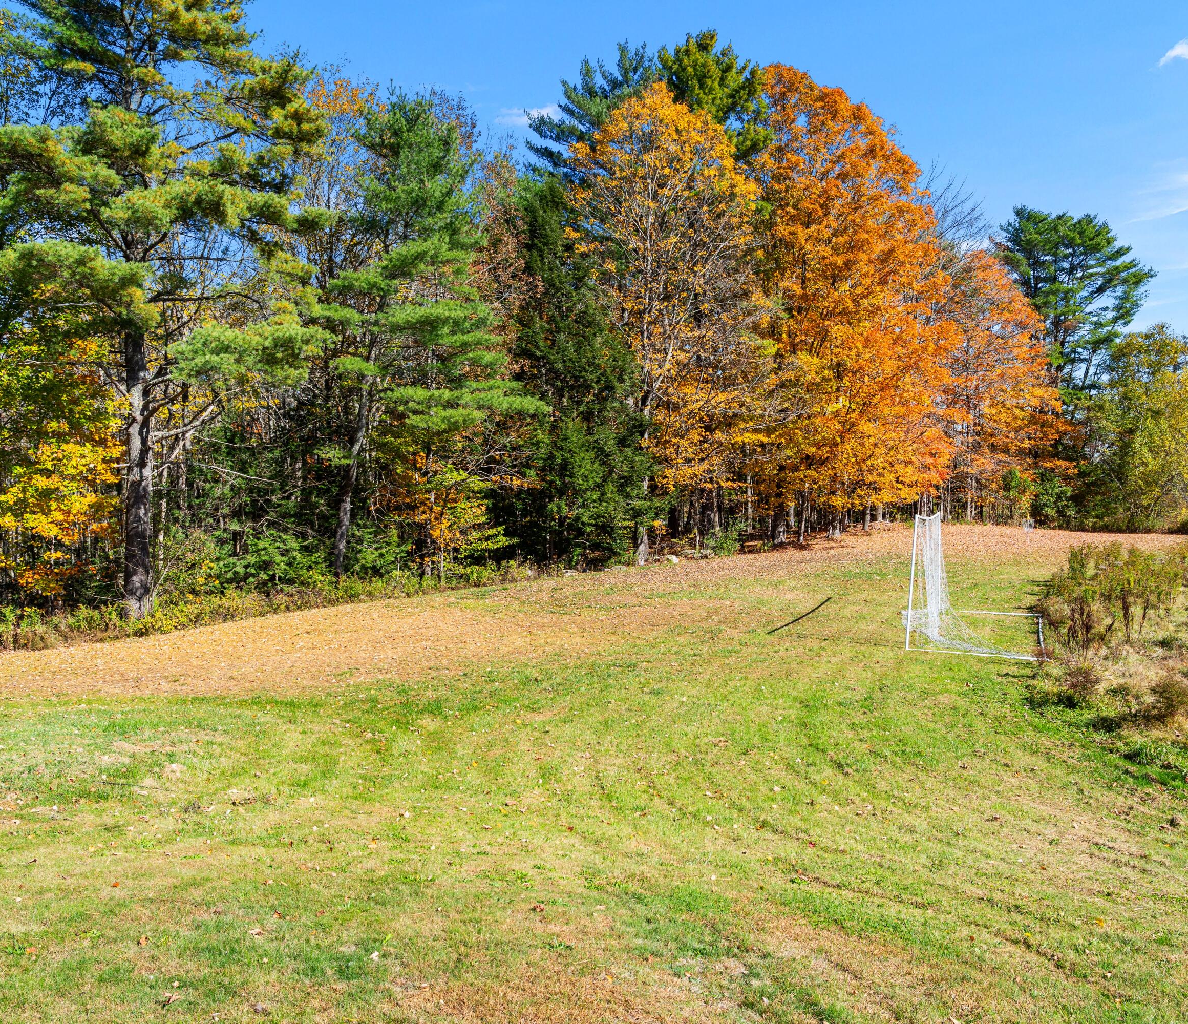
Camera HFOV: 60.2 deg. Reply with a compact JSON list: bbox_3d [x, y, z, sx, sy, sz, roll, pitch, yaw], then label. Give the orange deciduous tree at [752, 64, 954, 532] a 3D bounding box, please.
[{"bbox_3d":[11.621,-9.593,46.000,9.100,21.200,8.600,1,2,14],"label":"orange deciduous tree"}]

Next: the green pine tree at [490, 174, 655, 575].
[{"bbox_3d":[-0.708,-4.810,34.500,5.300,13.200,5.000,1,1,-1],"label":"green pine tree"}]

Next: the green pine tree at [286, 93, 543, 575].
[{"bbox_3d":[-4.820,-4.769,27.500,6.900,12.900,6.500,0,2,-10],"label":"green pine tree"}]

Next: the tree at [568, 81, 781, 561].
[{"bbox_3d":[2.770,-6.520,35.000,7.300,16.500,6.800,1,1,5],"label":"tree"}]

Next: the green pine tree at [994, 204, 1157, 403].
[{"bbox_3d":[30.049,-9.073,64.000,10.100,20.000,9.500,1,2,25],"label":"green pine tree"}]

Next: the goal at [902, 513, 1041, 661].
[{"bbox_3d":[7.360,1.150,19.330,2.000,2.200,6.450,1,2,23],"label":"goal"}]

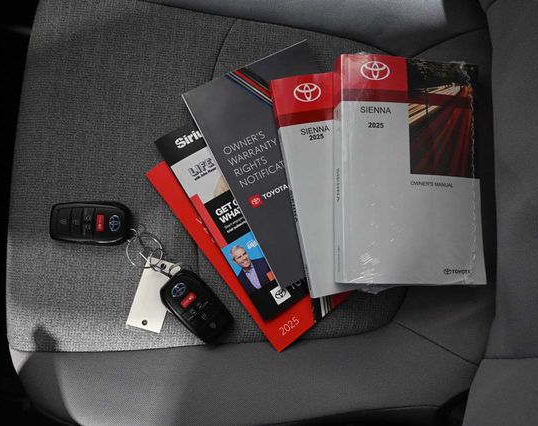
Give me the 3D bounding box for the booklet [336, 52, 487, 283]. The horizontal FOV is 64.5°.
[{"bbox_3d":[0.134,-0.039,0.409,0.139,0.025,0.212,1,84,-9],"label":"booklet"}]

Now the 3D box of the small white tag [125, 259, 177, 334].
[{"bbox_3d":[-0.110,0.079,0.410,0.033,0.002,0.069,17,85,-2],"label":"small white tag"}]

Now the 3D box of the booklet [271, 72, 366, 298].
[{"bbox_3d":[0.089,-0.035,0.422,0.138,0.012,0.212,-10,86,-8],"label":"booklet"}]

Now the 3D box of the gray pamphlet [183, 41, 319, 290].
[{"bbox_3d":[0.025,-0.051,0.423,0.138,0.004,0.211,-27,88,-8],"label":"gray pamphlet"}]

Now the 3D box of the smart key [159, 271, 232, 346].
[{"bbox_3d":[-0.068,0.089,0.405,0.039,0.015,0.075,-43,89,-6],"label":"smart key"}]

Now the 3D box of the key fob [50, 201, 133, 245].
[{"bbox_3d":[-0.171,0.010,0.409,0.075,0.015,0.039,0,85,-3],"label":"key fob"}]

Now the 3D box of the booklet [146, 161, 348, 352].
[{"bbox_3d":[0.003,0.008,0.421,0.140,0.004,0.213,-37,93,-9],"label":"booklet"}]

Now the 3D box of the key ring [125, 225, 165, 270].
[{"bbox_3d":[-0.118,0.034,0.408,0.036,0.005,0.036,0,85,-3],"label":"key ring"}]

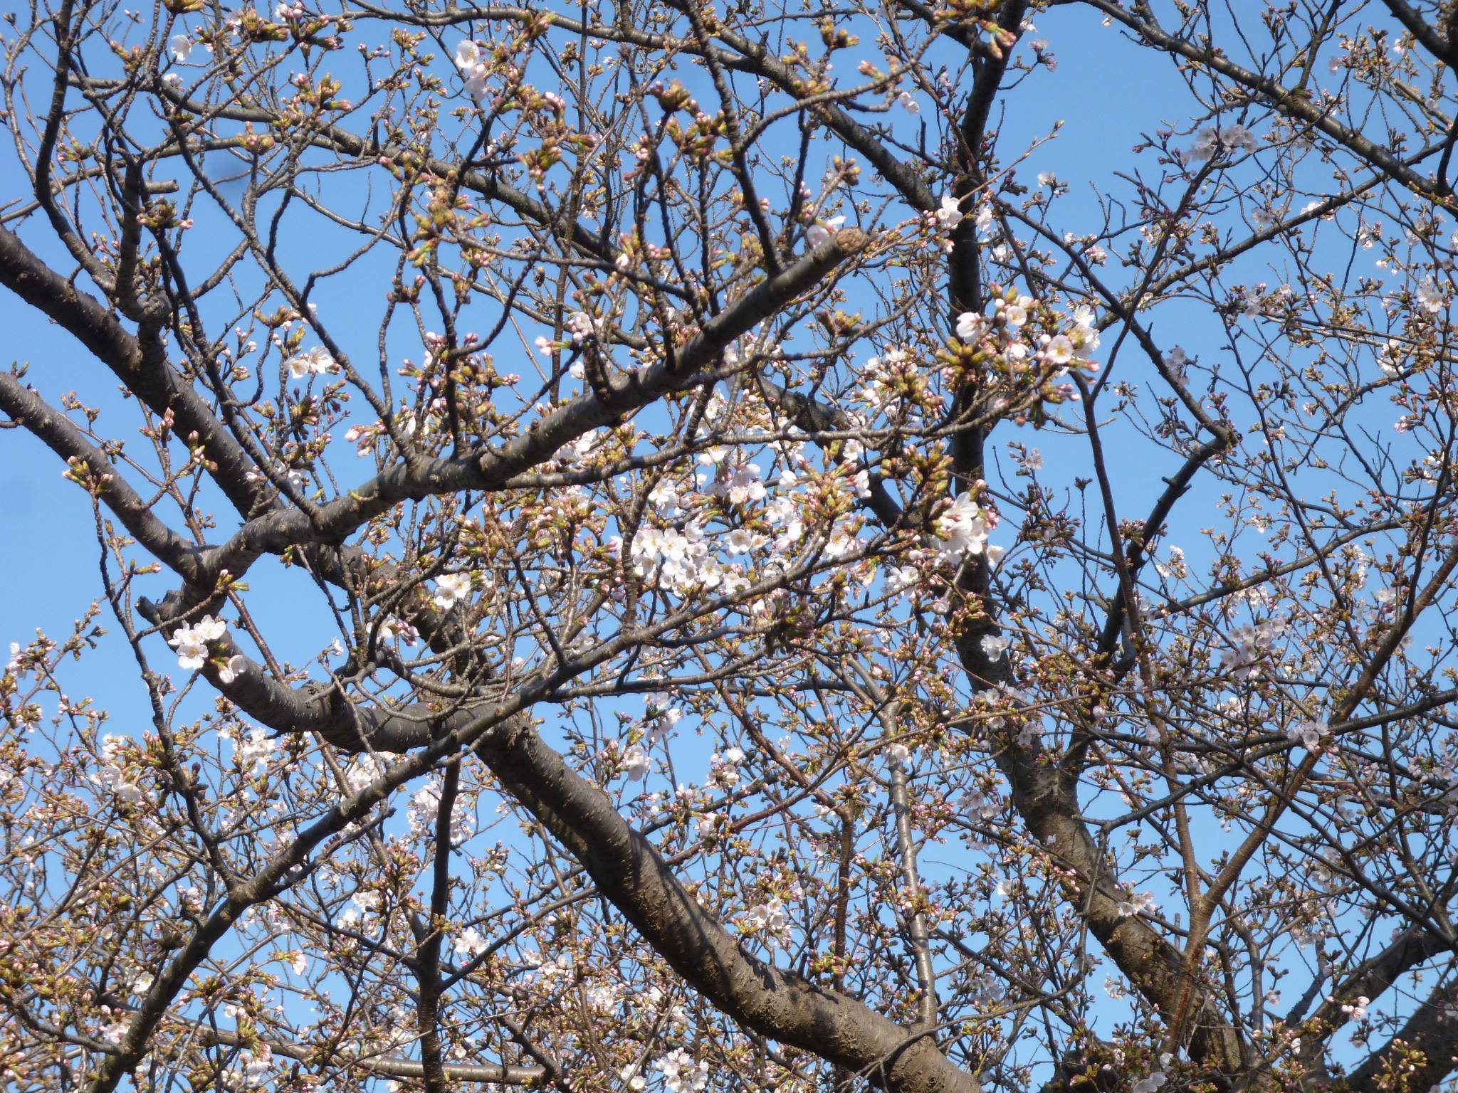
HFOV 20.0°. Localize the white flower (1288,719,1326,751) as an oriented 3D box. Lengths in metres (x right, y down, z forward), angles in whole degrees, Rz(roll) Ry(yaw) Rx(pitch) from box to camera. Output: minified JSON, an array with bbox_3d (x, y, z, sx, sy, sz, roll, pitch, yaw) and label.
[{"bbox_3d":[1.008,0.329,7.200,0.068,0.054,0.049,0,-22,0],"label":"white flower"}]

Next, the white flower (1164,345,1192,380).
[{"bbox_3d":[0.739,-0.303,6.800,0.047,0.055,0.046,0,-22,0],"label":"white flower"}]

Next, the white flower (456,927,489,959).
[{"bbox_3d":[-0.398,0.615,6.400,0.050,0.046,0.039,0,-22,0],"label":"white flower"}]

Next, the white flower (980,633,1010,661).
[{"bbox_3d":[0.490,0.186,7.600,0.054,0.049,0.044,0,-22,0],"label":"white flower"}]

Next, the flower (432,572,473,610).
[{"bbox_3d":[-0.389,0.062,5.800,0.056,0.051,0.041,4,-22,-9],"label":"flower"}]

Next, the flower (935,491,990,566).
[{"bbox_3d":[0.249,-0.020,4.400,0.058,0.075,0.054,12,-25,-28],"label":"flower"}]

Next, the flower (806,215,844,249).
[{"bbox_3d":[0.121,-0.397,5.200,0.049,0.042,0.039,0,-22,0],"label":"flower"}]

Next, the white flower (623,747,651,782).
[{"bbox_3d":[-0.130,0.306,5.800,0.040,0.048,0.038,0,-22,0],"label":"white flower"}]

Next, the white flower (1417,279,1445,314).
[{"bbox_3d":[1.122,-0.401,6.600,0.045,0.055,0.041,6,-23,-14],"label":"white flower"}]

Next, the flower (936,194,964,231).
[{"bbox_3d":[0.284,-0.429,5.300,0.037,0.045,0.035,-4,-22,9],"label":"flower"}]

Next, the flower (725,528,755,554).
[{"bbox_3d":[0.015,-0.007,5.300,0.036,0.033,0.025,0,-22,0],"label":"flower"}]

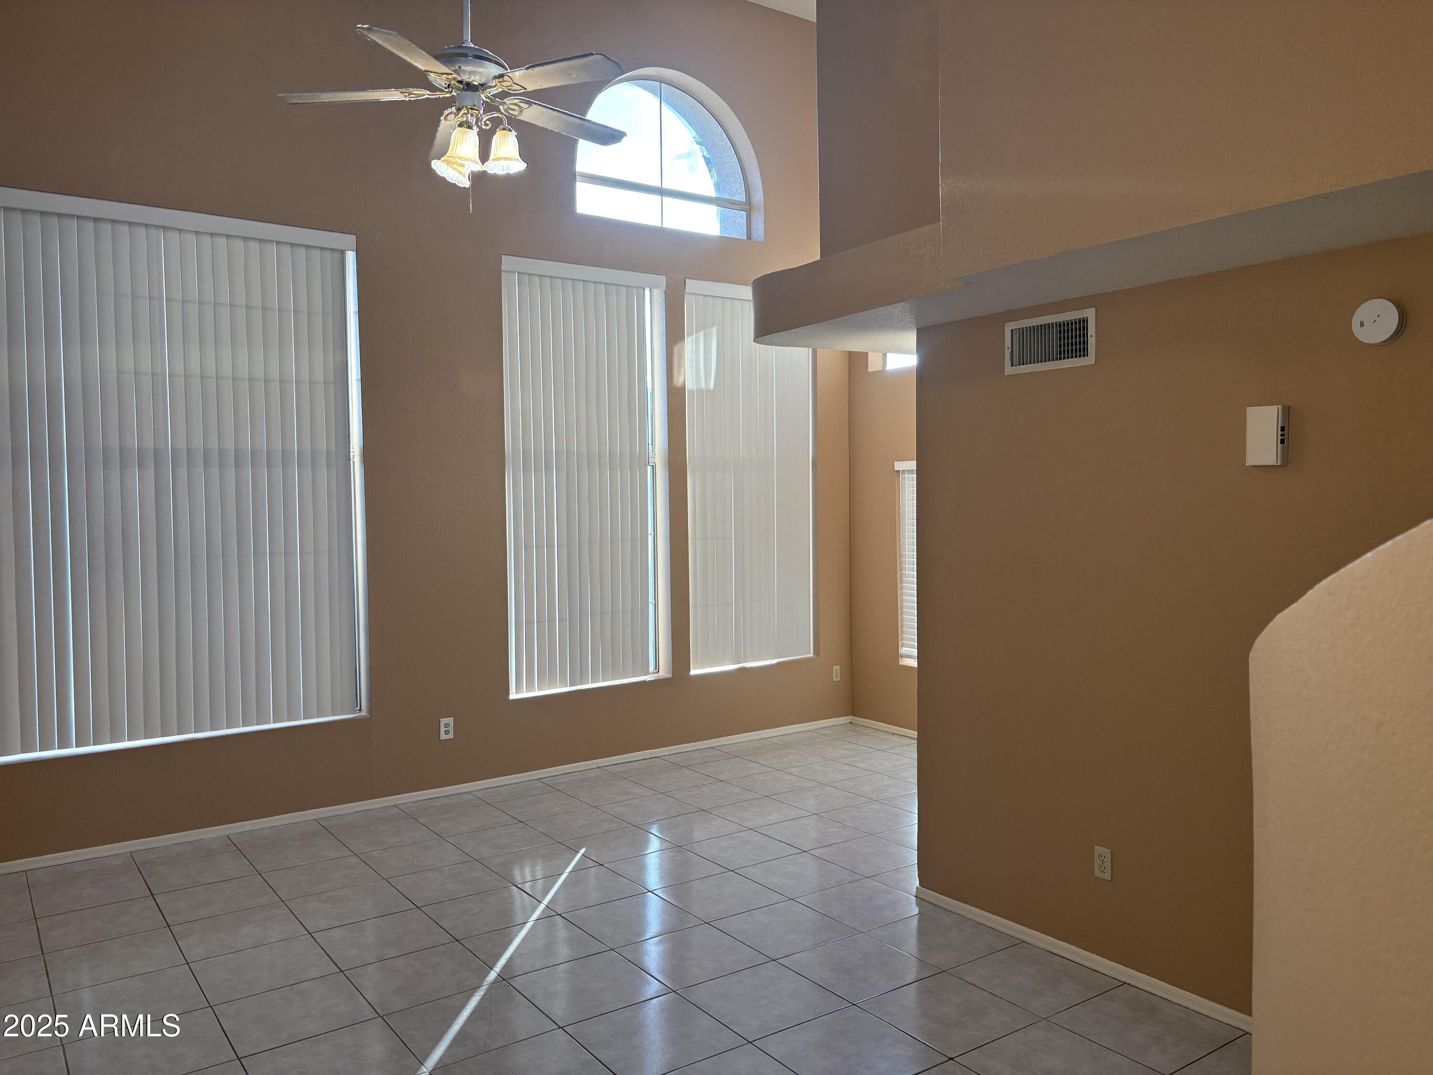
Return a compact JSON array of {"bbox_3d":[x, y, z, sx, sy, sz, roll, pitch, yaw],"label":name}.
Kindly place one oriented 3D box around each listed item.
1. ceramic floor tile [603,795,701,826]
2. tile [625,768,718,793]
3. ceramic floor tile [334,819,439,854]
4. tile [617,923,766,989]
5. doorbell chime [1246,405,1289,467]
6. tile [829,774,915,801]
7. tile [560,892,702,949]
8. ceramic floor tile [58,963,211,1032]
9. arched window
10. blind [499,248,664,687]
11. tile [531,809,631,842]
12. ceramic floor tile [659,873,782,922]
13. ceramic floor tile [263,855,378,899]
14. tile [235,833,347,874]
[{"bbox_3d":[-0.387,1.555,6.141,0.449,0.010,0.447,-2,2,-35],"label":"ceramic floor tile"},{"bbox_3d":[-0.273,1.520,6.713,0.443,0.010,0.443,-2,2,-35],"label":"tile"},{"bbox_3d":[-1.767,1.594,5.758,0.447,0.010,0.447,-2,2,-35],"label":"ceramic floor tile"},{"bbox_3d":[-0.092,1.604,4.121,0.447,0.010,0.447,-2,2,-35],"label":"tile"},{"bbox_3d":[1.727,-0.316,3.371,0.050,0.182,0.108,-2,3,-35],"label":"doorbell chime"},{"bbox_3d":[0.976,1.526,6.577,0.447,0.010,0.447,-2,2,-35],"label":"tile"},{"bbox_3d":[-0.352,1.596,4.489,0.447,0.010,0.447,-2,2,-35],"label":"tile"},{"bbox_3d":[-2.091,1.657,3.847,0.448,0.010,0.448,-2,2,-35],"label":"ceramic floor tile"},{"bbox_3d":[-0.378,-2.633,7.461,1.515,1.050,0.090,-2,3,-35],"label":"arched window"},{"bbox_3d":[-0.833,-0.392,7.038,1.190,2.720,0.090,-2,2,-35],"label":"blind"},{"bbox_3d":[-0.763,1.557,5.851,0.447,0.010,0.447,-2,2,-35],"label":"tile"},{"bbox_3d":[0.016,1.598,4.802,0.447,0.010,0.447,-2,2,-35],"label":"ceramic floor tile"},{"bbox_3d":[-1.849,1.599,5.069,0.443,0.010,0.443,-2,2,-35],"label":"ceramic floor tile"},{"bbox_3d":[-2.124,1.602,5.456,0.449,0.010,0.447,-2,2,-35],"label":"tile"}]

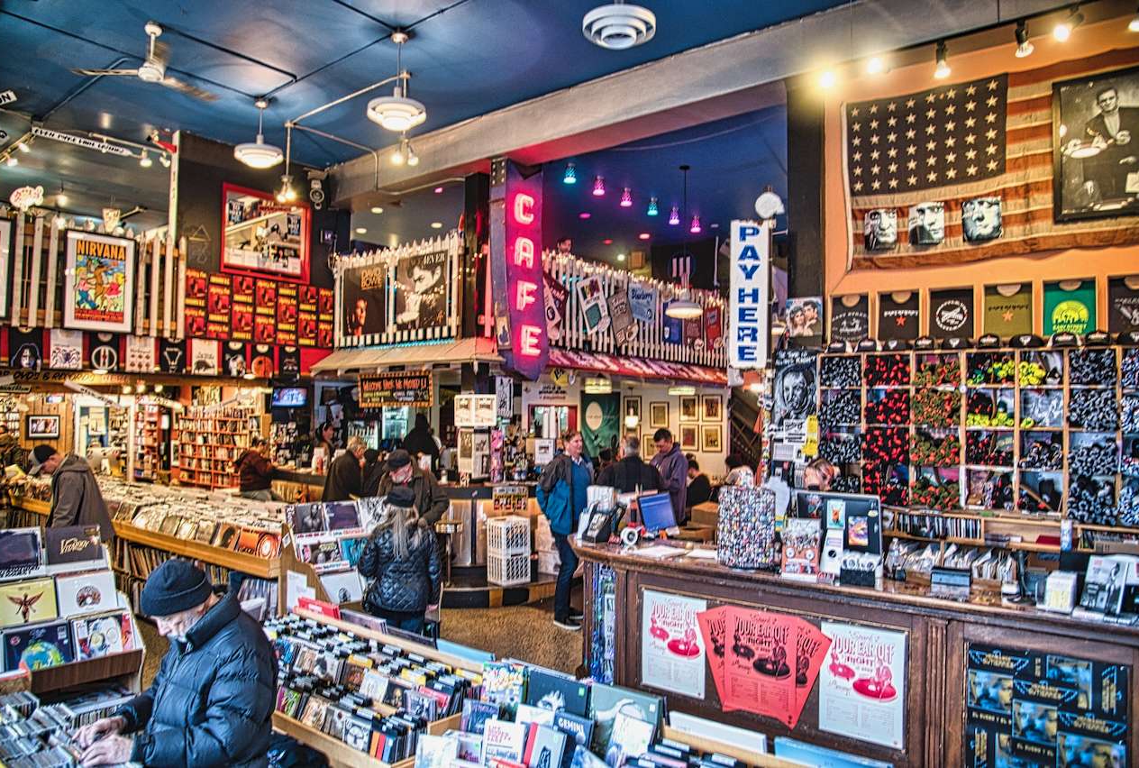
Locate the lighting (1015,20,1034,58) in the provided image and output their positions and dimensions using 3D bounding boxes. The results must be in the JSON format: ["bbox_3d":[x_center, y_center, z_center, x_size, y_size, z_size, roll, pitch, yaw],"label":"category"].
[{"bbox_3d":[3.153,-2.390,5.330,0.130,0.240,0.120,-1,-2,44],"label":"lighting"}]

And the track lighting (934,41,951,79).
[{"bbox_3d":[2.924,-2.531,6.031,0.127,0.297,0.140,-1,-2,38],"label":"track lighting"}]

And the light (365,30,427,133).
[{"bbox_3d":[-1.544,-2.765,6.967,0.540,0.877,0.540,1,-2,0],"label":"light"}]

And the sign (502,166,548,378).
[{"bbox_3d":[-0.542,-1.167,8.062,0.210,2.280,0.620,-1,-2,39],"label":"sign"}]

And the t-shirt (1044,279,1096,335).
[{"bbox_3d":[3.799,-0.582,5.837,0.336,0.435,0.030,-1,-2,38],"label":"t-shirt"}]

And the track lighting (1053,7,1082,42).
[{"bbox_3d":[3.362,-2.431,5.190,0.180,0.220,0.130,2,-2,-41],"label":"track lighting"}]

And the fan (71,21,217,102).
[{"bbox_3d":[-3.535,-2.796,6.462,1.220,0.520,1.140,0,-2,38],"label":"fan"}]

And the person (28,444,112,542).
[{"bbox_3d":[-4.333,1.348,6.750,0.600,1.650,0.500,0,-2,18],"label":"person"}]

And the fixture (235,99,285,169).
[{"bbox_3d":[-3.236,-2.639,8.057,0.490,0.710,0.490,0,-2,38],"label":"fixture"}]

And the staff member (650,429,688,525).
[{"bbox_3d":[0.865,1.263,6.922,0.340,1.712,0.450,2,-2,-40],"label":"staff member"}]

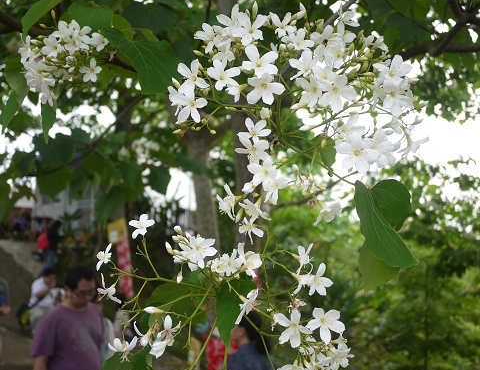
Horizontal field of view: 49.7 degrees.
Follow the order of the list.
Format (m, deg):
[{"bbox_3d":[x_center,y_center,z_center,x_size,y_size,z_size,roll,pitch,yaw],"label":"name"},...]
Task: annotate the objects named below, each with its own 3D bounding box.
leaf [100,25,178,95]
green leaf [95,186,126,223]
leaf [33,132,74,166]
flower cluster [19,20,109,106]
[{"bbox_3d":[-0.188,-0.236,0.980,0.144,0.125,0.070,1,-8,-6],"label":"leaf"},{"bbox_3d":[-0.450,0.068,1.800,0.111,0.132,0.060,1,-8,-6],"label":"green leaf"},{"bbox_3d":[-0.627,-0.123,1.750,0.135,0.115,0.060,1,-8,-9],"label":"leaf"},{"bbox_3d":[-0.341,-0.237,1.000,0.170,0.163,0.140,1,-8,-6],"label":"flower cluster"}]

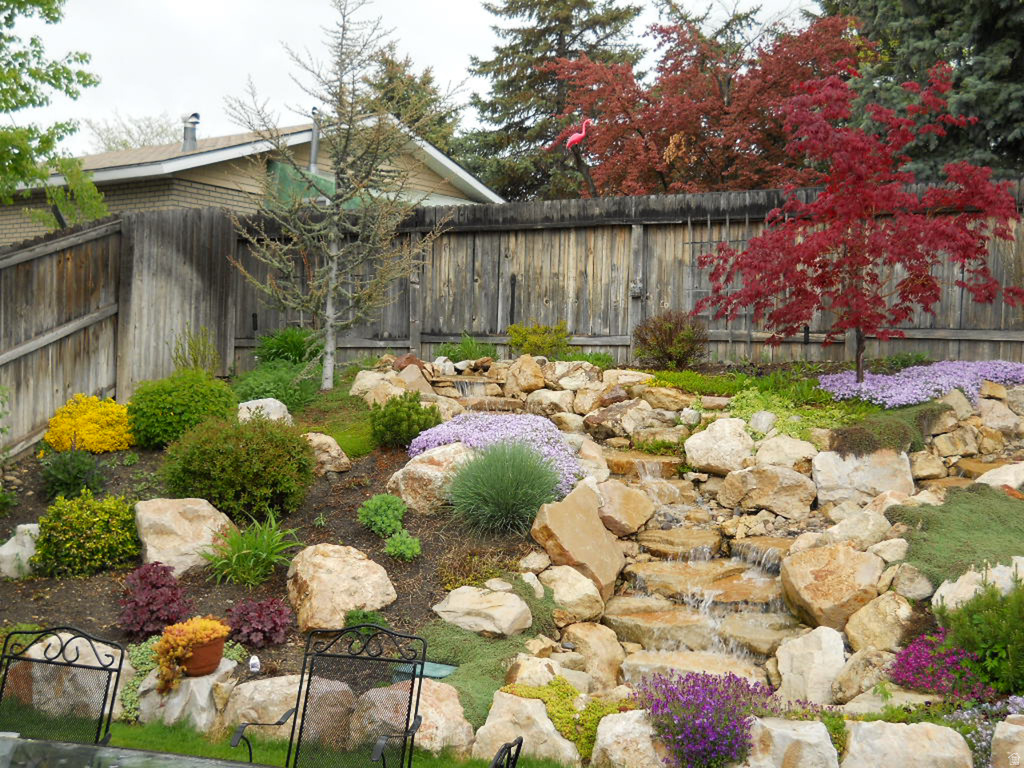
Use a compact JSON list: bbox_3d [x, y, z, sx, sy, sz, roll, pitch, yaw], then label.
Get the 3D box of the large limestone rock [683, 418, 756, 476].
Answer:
[{"bbox_3d":[1.642,0.505,10.350,0.570,0.450,0.460,1,-1,9],"label":"large limestone rock"}]

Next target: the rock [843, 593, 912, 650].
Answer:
[{"bbox_3d":[2.132,1.389,7.550,0.390,0.331,0.360,2,1,16],"label":"rock"}]

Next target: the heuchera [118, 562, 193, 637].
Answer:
[{"bbox_3d":[-2.136,1.297,7.800,0.426,0.420,0.420,1,1,-15],"label":"heuchera"}]

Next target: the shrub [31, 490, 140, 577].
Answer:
[{"bbox_3d":[-3.087,1.082,9.435,0.758,0.617,0.734,1,2,-18],"label":"shrub"}]

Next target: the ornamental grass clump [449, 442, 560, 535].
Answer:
[{"bbox_3d":[-0.057,0.793,9.894,0.851,0.695,0.796,2,1,0],"label":"ornamental grass clump"}]

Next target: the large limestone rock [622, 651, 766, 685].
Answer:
[{"bbox_3d":[1.003,1.588,7.150,0.772,0.139,0.460,2,1,12],"label":"large limestone rock"}]

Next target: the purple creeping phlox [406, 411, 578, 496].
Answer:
[{"bbox_3d":[-0.126,0.558,10.600,1.400,0.580,1.150,2,-1,-1],"label":"purple creeping phlox"}]

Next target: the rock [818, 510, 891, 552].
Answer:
[{"bbox_3d":[2.302,0.998,8.750,0.465,0.270,0.400,2,1,15],"label":"rock"}]

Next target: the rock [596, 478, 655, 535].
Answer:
[{"bbox_3d":[0.798,0.861,9.150,0.391,0.363,0.360,2,1,5],"label":"rock"}]

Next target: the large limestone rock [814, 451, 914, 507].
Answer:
[{"bbox_3d":[2.674,0.719,9.900,0.770,0.440,0.500,1,-1,15],"label":"large limestone rock"}]

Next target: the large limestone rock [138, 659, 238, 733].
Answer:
[{"bbox_3d":[-1.814,1.753,7.300,0.540,0.370,0.470,2,-1,-14],"label":"large limestone rock"}]

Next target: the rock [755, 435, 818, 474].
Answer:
[{"bbox_3d":[2.172,0.558,10.300,0.510,0.340,0.420,1,-1,12],"label":"rock"}]

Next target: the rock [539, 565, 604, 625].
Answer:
[{"bbox_3d":[0.352,1.251,7.700,0.375,0.338,0.350,2,1,3],"label":"rock"}]

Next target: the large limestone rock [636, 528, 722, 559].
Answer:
[{"bbox_3d":[1.187,1.129,9.231,0.592,0.143,0.459,2,1,8],"label":"large limestone rock"}]

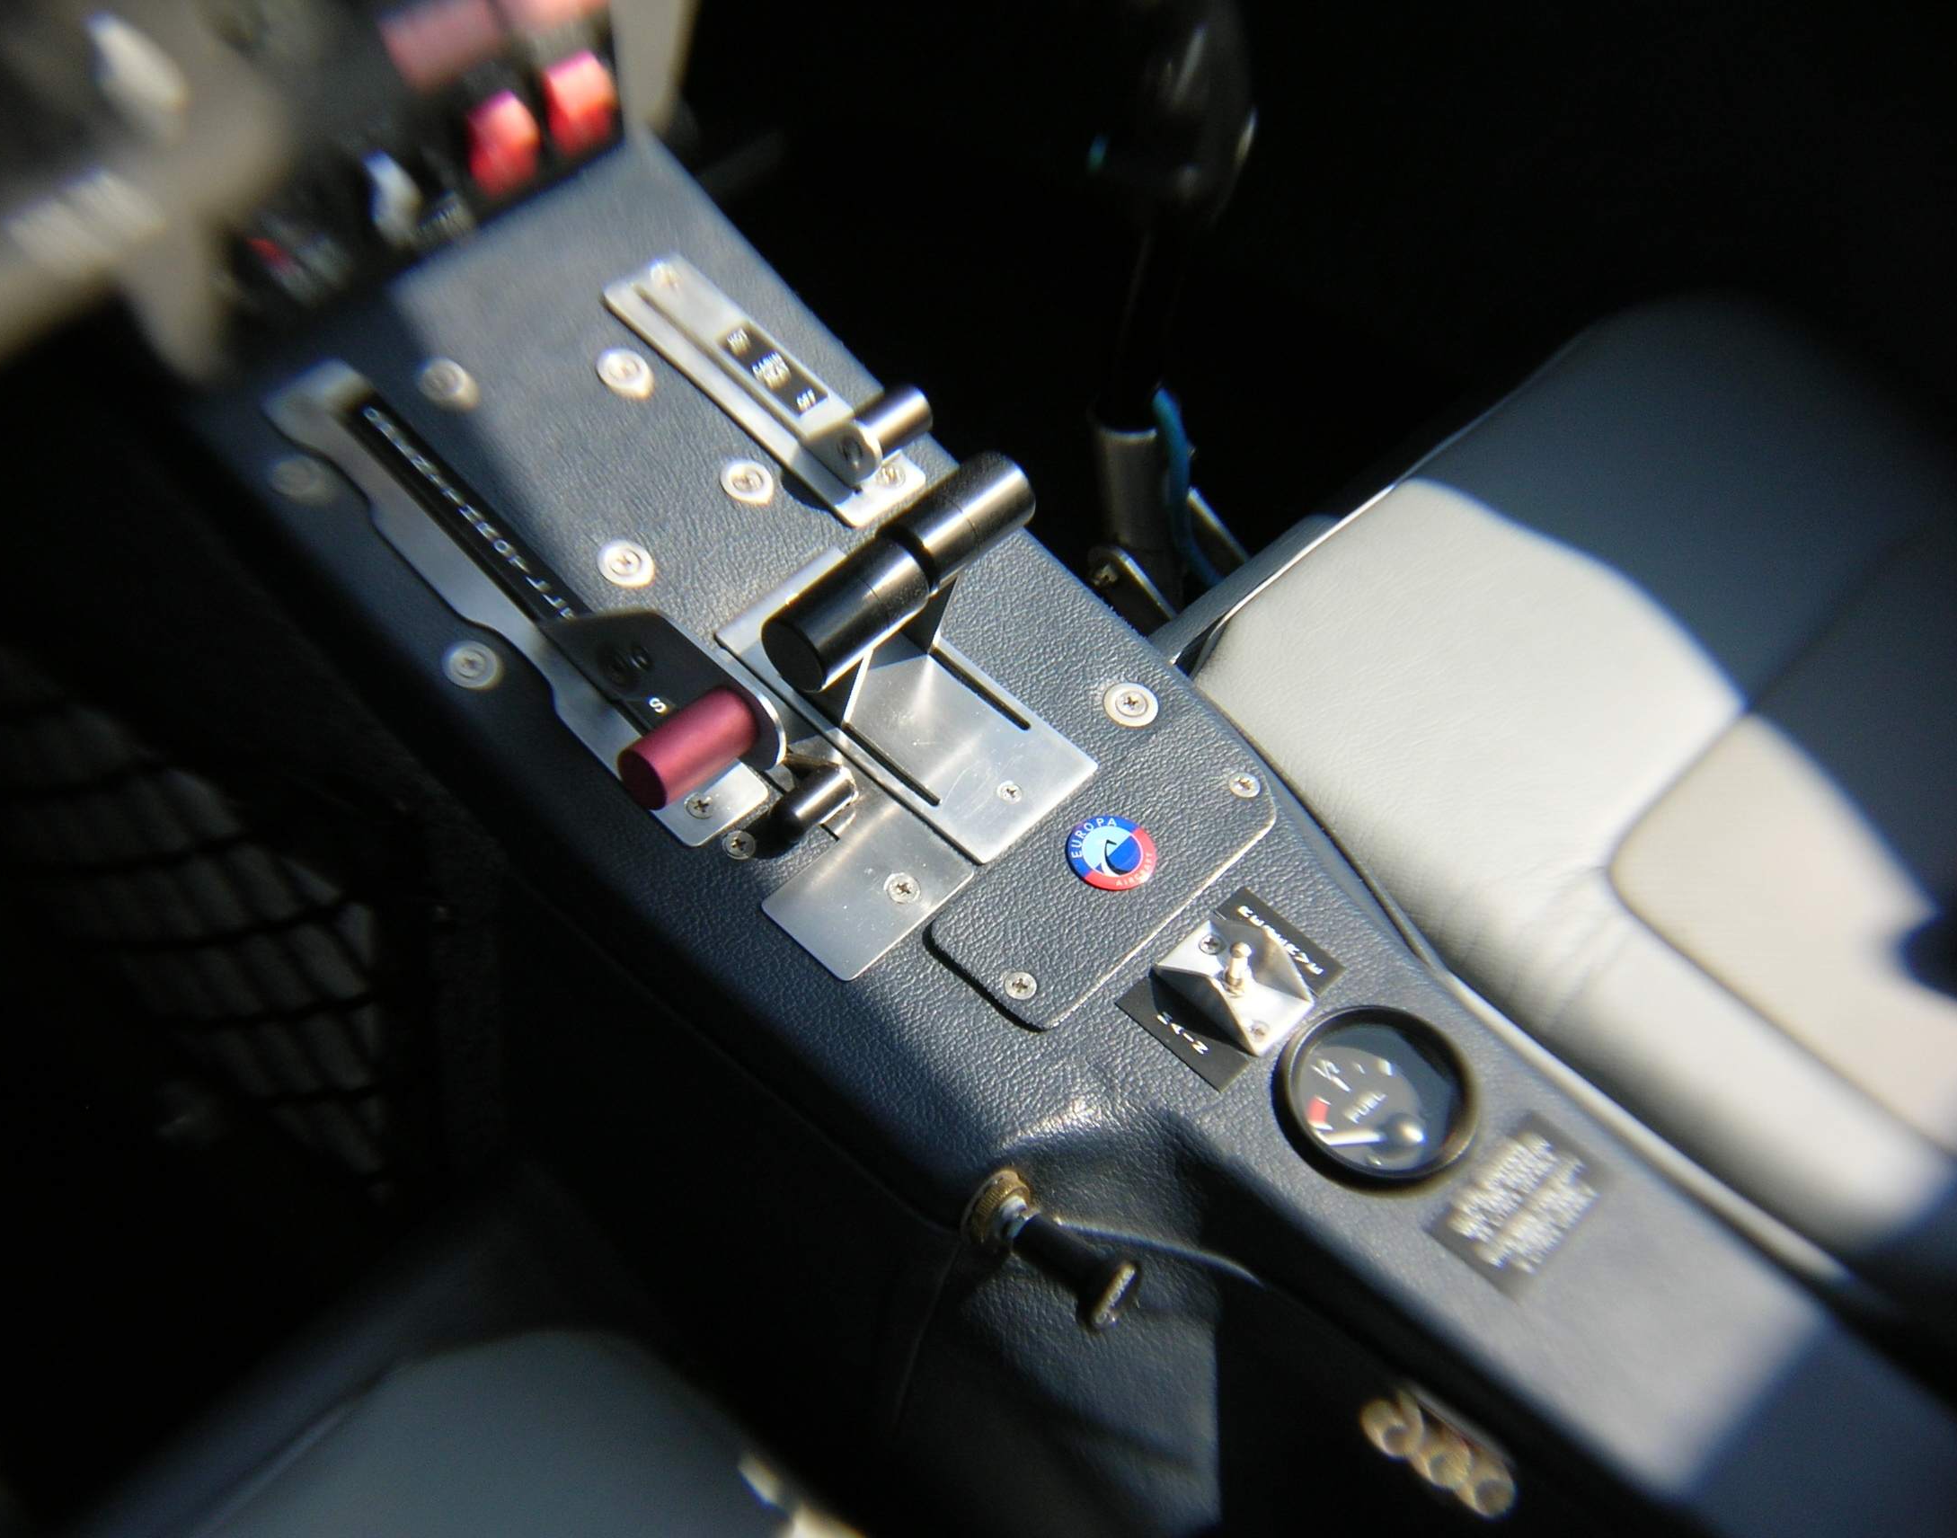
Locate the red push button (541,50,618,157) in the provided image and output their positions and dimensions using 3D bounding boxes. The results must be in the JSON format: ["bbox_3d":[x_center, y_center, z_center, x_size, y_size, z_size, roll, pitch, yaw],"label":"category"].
[{"bbox_3d":[-0.126,-0.210,1.459,0.013,0.025,0.018,36,56,24],"label":"red push button"}]

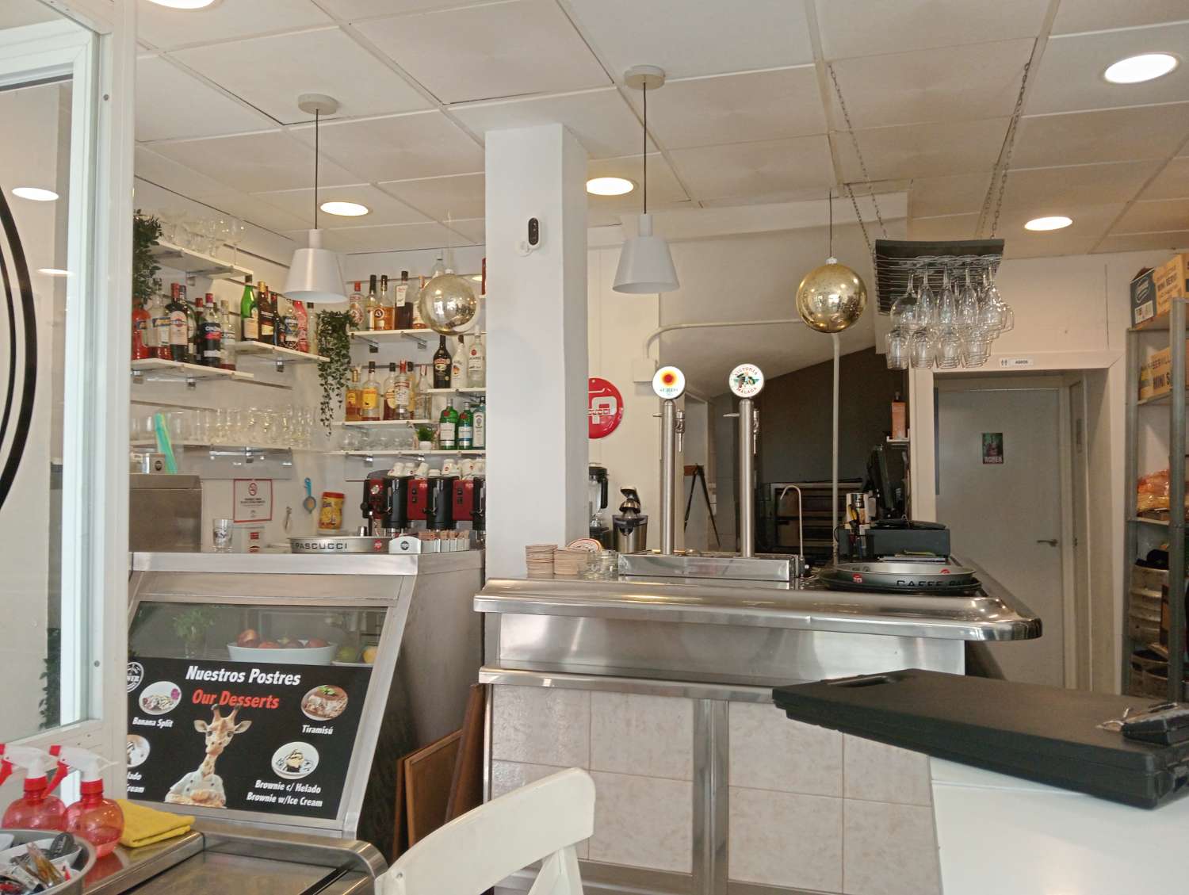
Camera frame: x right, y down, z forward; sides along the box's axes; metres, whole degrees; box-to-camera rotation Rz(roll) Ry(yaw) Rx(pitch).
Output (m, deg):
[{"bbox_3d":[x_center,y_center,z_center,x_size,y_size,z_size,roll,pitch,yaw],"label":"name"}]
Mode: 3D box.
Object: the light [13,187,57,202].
[{"bbox_3d":[-2.448,-1.109,4.216,0.190,0.020,0.190,-1,-2,17],"label":"light"}]

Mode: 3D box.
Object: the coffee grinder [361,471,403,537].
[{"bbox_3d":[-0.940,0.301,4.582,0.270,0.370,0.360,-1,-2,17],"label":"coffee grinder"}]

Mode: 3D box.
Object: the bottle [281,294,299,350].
[{"bbox_3d":[-1.440,-0.579,4.548,0.074,0.275,0.074,1,-2,-18],"label":"bottle"}]

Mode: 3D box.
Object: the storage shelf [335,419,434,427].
[{"bbox_3d":[-1.029,-0.117,4.906,0.570,0.020,0.240,-1,-2,17],"label":"storage shelf"}]

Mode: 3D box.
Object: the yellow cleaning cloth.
[{"bbox_3d":[-0.842,0.668,1.733,0.210,0.032,0.125,-1,-3,29],"label":"yellow cleaning cloth"}]

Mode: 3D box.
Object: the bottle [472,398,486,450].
[{"bbox_3d":[-0.556,-0.115,4.723,0.088,0.262,0.068,0,-2,14],"label":"bottle"}]

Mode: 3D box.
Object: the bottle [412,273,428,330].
[{"bbox_3d":[-0.863,-0.728,4.817,0.082,0.276,0.082,-1,-2,17],"label":"bottle"}]

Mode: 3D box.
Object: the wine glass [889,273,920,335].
[{"bbox_3d":[0.974,-0.454,2.965,0.112,0.203,0.112,-1,-2,17],"label":"wine glass"}]

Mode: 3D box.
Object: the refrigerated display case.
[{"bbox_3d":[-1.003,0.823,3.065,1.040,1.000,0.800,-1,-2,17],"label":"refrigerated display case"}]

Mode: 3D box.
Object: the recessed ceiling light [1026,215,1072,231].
[{"bbox_3d":[2.125,-1.050,4.501,0.215,0.030,0.215,0,-2,17],"label":"recessed ceiling light"}]

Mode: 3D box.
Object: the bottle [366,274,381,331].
[{"bbox_3d":[-1.141,-0.732,4.962,0.076,0.310,0.076,0,-2,-13],"label":"bottle"}]

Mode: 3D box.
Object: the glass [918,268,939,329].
[{"bbox_3d":[0.989,-0.451,2.851,0.065,0.204,0.065,-1,-2,17],"label":"glass"}]

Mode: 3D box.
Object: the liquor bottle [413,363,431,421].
[{"bbox_3d":[-0.854,-0.275,4.806,0.083,0.286,0.083,0,-2,0],"label":"liquor bottle"}]

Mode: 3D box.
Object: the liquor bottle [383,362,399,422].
[{"bbox_3d":[-1.034,-0.279,4.913,0.084,0.307,0.084,0,-2,-12],"label":"liquor bottle"}]

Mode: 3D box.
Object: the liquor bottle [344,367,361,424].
[{"bbox_3d":[-1.237,-0.269,4.964,0.083,0.291,0.075,-1,-2,17],"label":"liquor bottle"}]

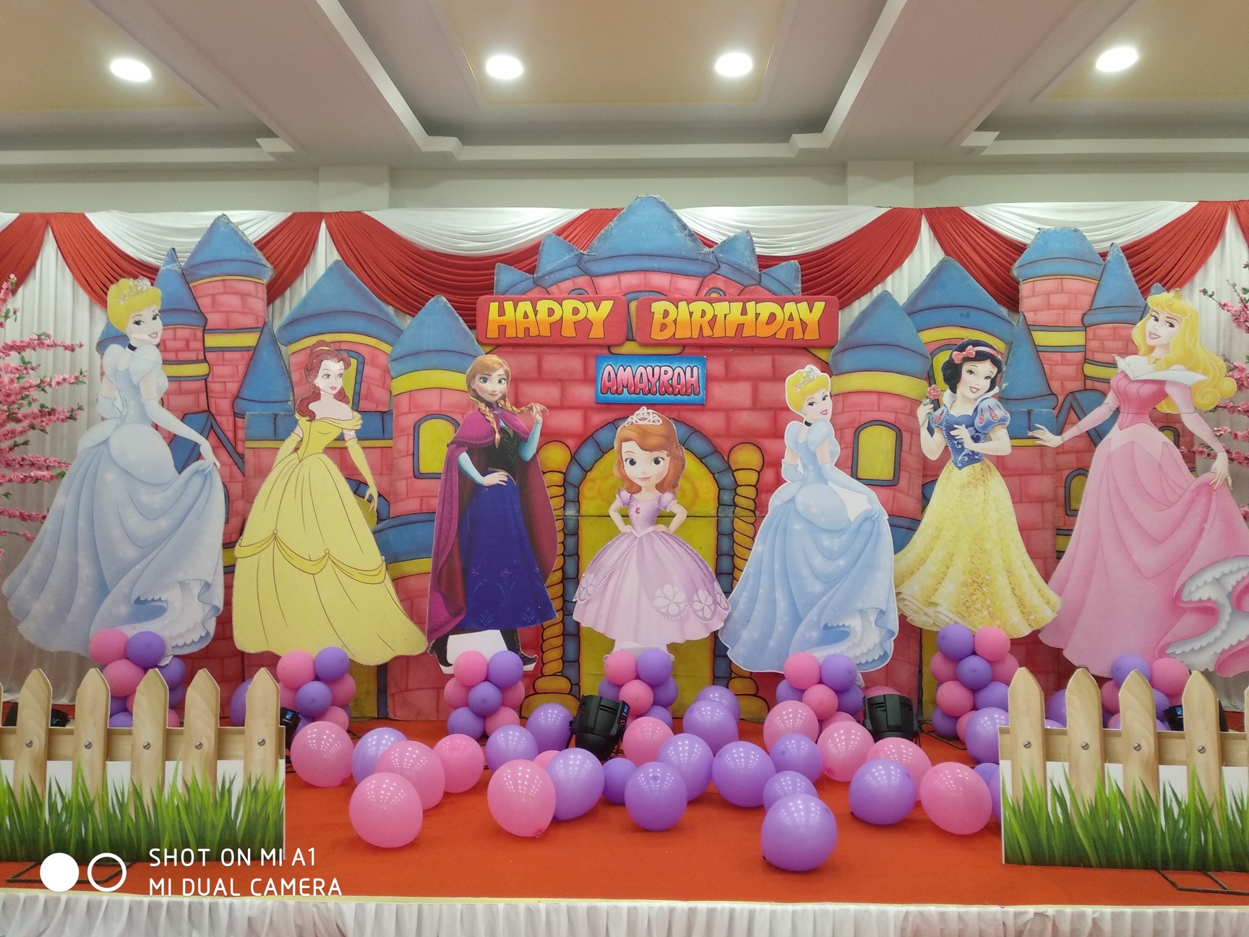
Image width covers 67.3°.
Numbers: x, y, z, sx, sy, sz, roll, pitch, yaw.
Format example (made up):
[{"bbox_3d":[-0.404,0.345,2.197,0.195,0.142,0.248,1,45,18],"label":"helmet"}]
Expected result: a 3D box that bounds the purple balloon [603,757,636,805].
[{"bbox_3d":[0.002,1.117,3.351,0.160,0.169,0.170,0,0,0],"label":"purple balloon"}]

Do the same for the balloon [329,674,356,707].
[{"bbox_3d":[-1.362,1.060,4.470,0.163,0.168,0.163,0,0,0],"label":"balloon"}]

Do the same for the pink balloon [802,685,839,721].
[{"bbox_3d":[0.907,1.081,4.330,0.167,0.172,0.167,0,0,0],"label":"pink balloon"}]

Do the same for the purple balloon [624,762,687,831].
[{"bbox_3d":[0.102,1.087,3.116,0.207,0.214,0.211,0,-1,2],"label":"purple balloon"}]

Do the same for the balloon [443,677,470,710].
[{"bbox_3d":[-0.779,1.069,4.460,0.160,0.165,0.160,0,0,0],"label":"balloon"}]

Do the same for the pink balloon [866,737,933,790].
[{"bbox_3d":[0.981,1.079,3.351,0.237,0.237,0.237,0,0,0],"label":"pink balloon"}]

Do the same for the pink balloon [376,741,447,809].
[{"bbox_3d":[-0.768,1.109,3.380,0.250,0.253,0.250,0,-1,0],"label":"pink balloon"}]

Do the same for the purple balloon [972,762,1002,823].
[{"bbox_3d":[1.320,1.152,3.300,0.220,0.227,0.220,0,0,0],"label":"purple balloon"}]

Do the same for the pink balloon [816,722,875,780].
[{"bbox_3d":[0.853,1.087,3.611,0.222,0.229,0.232,0,0,0],"label":"pink balloon"}]

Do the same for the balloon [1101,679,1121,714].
[{"bbox_3d":[2.270,1.049,4.300,0.160,0.165,0.160,0,0,0],"label":"balloon"}]

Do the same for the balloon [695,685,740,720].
[{"bbox_3d":[0.447,1.149,4.500,0.222,0.229,0.222,0,0,0],"label":"balloon"}]

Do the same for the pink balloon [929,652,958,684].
[{"bbox_3d":[1.523,0.947,4.450,0.162,0.167,0.162,0,0,0],"label":"pink balloon"}]

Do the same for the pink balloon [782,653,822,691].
[{"bbox_3d":[0.780,0.894,4.130,0.156,0.162,0.159,0,-1,2],"label":"pink balloon"}]

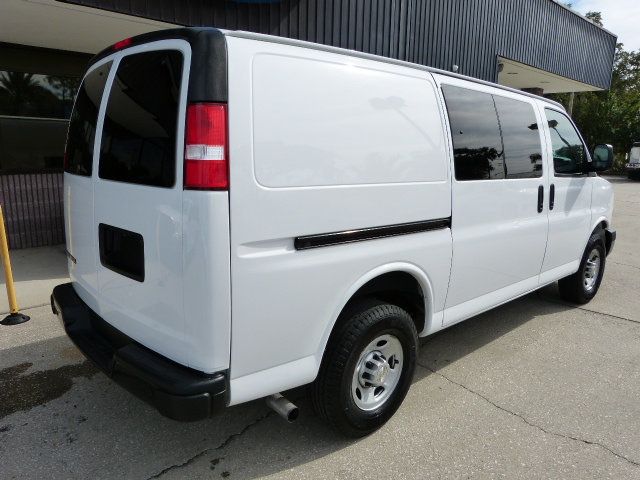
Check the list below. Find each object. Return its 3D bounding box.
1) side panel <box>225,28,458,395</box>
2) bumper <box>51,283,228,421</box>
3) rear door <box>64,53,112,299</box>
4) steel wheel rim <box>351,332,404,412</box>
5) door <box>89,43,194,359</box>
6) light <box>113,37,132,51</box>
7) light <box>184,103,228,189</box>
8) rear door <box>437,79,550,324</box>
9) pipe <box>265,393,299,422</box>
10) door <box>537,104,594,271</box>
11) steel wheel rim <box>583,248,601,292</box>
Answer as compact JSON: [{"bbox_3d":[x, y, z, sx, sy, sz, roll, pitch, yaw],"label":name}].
[{"bbox_3d":[0.172,-0.111,2.285,1.515,1.520,0.180,-9,15,-42],"label":"side panel"},{"bbox_3d":[-1.119,0.498,2.485,0.270,0.235,1.970,-9,15,-42],"label":"bumper"},{"bbox_3d":[-1.364,-0.322,2.659,0.220,1.350,0.820,-9,15,-42],"label":"rear door"},{"bbox_3d":[0.288,0.727,2.614,0.440,0.440,0.165,-9,15,-42],"label":"steel wheel rim"},{"bbox_3d":[-0.809,-0.198,2.067,0.220,1.350,0.820,-9,15,-42],"label":"door"},{"bbox_3d":[-0.983,-0.981,2.316,0.055,0.045,0.270,-9,15,-42],"label":"light"},{"bbox_3d":[-0.430,-0.344,1.706,0.115,0.315,0.190,-9,15,-42],"label":"light"},{"bbox_3d":[1.243,-0.269,3.262,1.450,1.540,0.190,-9,15,-42],"label":"rear door"},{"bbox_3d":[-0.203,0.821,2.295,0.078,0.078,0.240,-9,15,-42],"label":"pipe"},{"bbox_3d":[2.130,-0.391,4.068,1.020,1.490,0.190,-9,15,-42],"label":"door"},{"bbox_3d":[2.815,0.310,4.895,0.440,0.440,0.165,-9,15,-42],"label":"steel wheel rim"}]

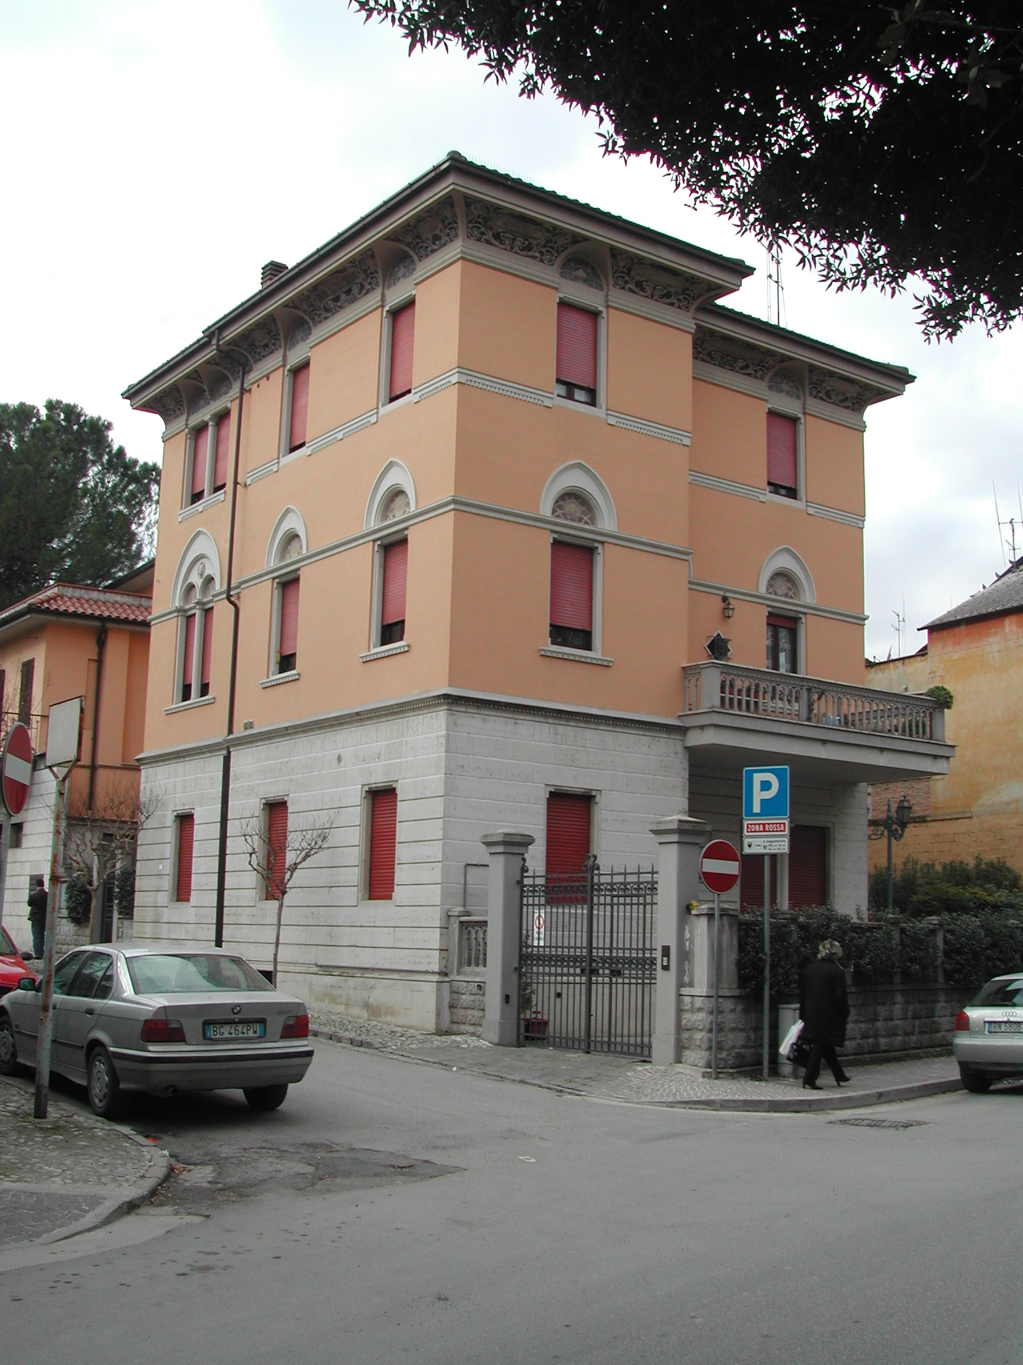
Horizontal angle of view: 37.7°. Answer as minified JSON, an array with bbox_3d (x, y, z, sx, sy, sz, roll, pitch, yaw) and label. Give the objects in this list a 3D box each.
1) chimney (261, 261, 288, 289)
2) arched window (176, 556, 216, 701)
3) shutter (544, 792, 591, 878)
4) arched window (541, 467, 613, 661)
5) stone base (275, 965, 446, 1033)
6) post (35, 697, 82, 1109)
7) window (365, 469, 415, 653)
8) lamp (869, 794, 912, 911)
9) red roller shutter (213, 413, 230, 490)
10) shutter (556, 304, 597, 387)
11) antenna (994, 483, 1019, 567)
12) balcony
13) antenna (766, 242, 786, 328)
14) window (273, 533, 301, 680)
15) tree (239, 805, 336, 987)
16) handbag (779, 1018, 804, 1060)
[{"bbox_3d":[-5.304,-8.729,33.673,0.420,1.200,0.460,8,-12,-36],"label":"chimney"},{"bbox_3d":[-7.008,-1.194,33.703,0.300,3.280,1.950,8,-12,-36],"label":"arched window"},{"bbox_3d":[0.923,2.842,25.514,1.040,1.880,0.080,8,-12,-35],"label":"shutter"},{"bbox_3d":[1.158,-2.180,26.737,1.720,3.600,0.300,8,-12,-36],"label":"arched window"},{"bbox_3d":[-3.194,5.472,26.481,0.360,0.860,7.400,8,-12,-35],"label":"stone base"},{"bbox_3d":[-3.844,1.855,12.533,0.100,3.460,0.780,8,-12,-36],"label":"post"},{"bbox_3d":[-2.096,-2.266,26.393,0.300,3.420,1.780,8,-12,-35],"label":"window"},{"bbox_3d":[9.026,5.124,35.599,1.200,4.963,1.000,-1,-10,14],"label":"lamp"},{"bbox_3d":[-6.299,-5.140,33.051,0.080,1.600,0.950,8,-12,-35],"label":"red roller shutter"},{"bbox_3d":[1.189,-6.177,27.513,1.050,1.500,0.080,8,-12,-36],"label":"shutter"},{"bbox_3d":[13.446,-4.280,40.500,0.700,2.300,0.350,-1,-10,13],"label":"antenna"},{"bbox_3d":[5.632,0.904,29.559,6.970,1.458,2.647,8,-12,-35],"label":"balcony"},{"bbox_3d":[6.072,-9.071,34.194,0.600,2.326,1.000,-5,-11,32],"label":"antenna"},{"bbox_3d":[-4.397,-1.565,29.799,0.280,2.850,1.150,8,-12,-36],"label":"window"},{"bbox_3d":[-3.840,3.905,25.550,1.552,3.449,1.397,3,-10,-8],"label":"tree"},{"bbox_3d":[3.036,3.868,16.250,0.300,0.420,0.150,8,-12,-36],"label":"handbag"}]

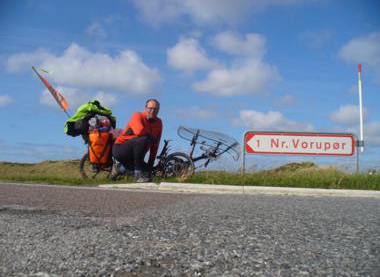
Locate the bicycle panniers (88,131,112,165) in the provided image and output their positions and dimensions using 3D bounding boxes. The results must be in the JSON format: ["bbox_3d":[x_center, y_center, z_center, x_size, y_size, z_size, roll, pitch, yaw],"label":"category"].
[{"bbox_3d":[-1.234,0.124,5.600,0.310,0.450,0.220,1,-5,6],"label":"bicycle panniers"}]

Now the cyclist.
[{"bbox_3d":[-0.685,0.032,5.250,0.550,1.060,0.680,5,-6,-41],"label":"cyclist"}]

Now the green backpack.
[{"bbox_3d":[-1.409,-0.283,5.750,0.700,0.480,0.420,1,-5,6],"label":"green backpack"}]

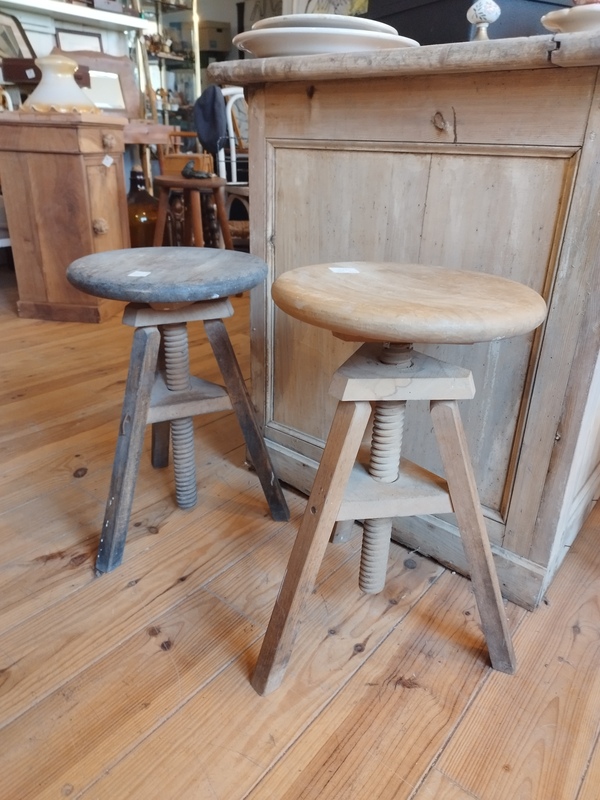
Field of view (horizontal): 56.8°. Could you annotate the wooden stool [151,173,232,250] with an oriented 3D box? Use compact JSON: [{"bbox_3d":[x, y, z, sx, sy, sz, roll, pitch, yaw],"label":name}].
[{"bbox_3d":[-0.505,-0.748,2.642,0.359,0.568,0.359,11,26,20],"label":"wooden stool"}]

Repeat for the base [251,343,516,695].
[{"bbox_3d":[0.111,0.124,0.849,0.393,0.469,0.345,-2,24,-9],"label":"base"}]

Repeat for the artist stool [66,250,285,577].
[{"bbox_3d":[-0.245,-0.011,1.069,0.386,0.516,0.390,-10,27,-26],"label":"artist stool"}]

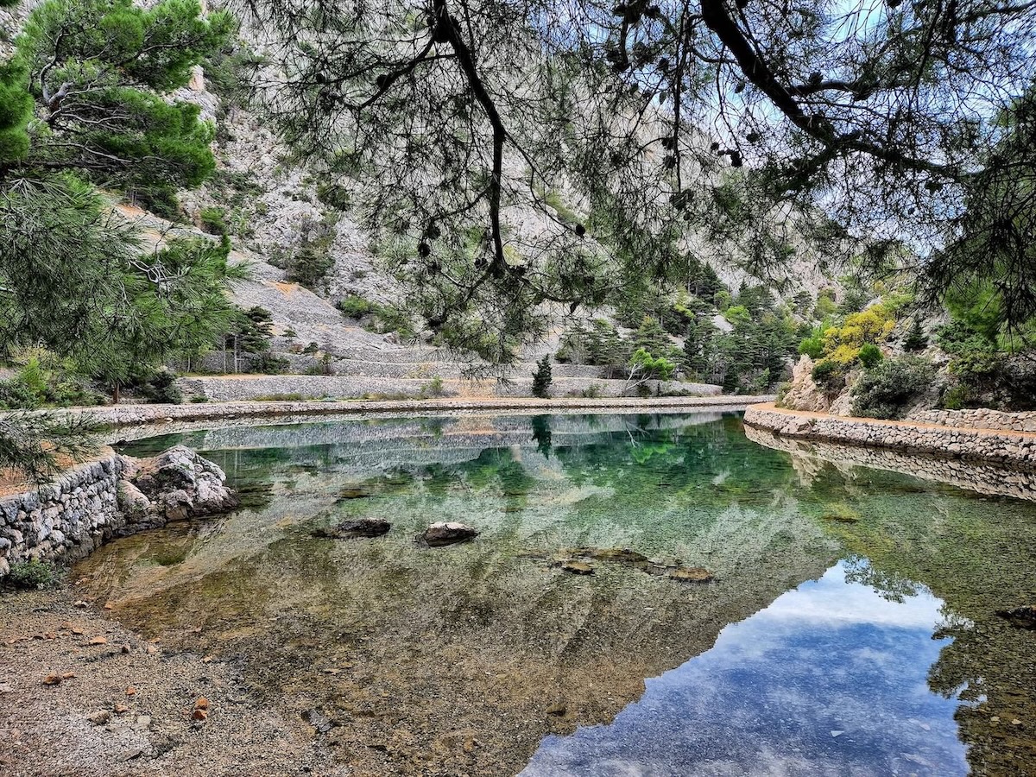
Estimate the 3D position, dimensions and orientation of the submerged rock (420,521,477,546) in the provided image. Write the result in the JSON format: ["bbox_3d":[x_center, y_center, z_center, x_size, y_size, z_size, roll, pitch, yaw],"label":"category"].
[{"bbox_3d":[-0.817,1.755,8.300,0.600,0.260,0.420,0,0,-20],"label":"submerged rock"}]

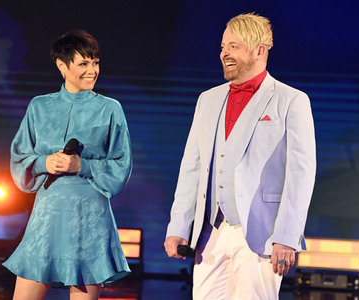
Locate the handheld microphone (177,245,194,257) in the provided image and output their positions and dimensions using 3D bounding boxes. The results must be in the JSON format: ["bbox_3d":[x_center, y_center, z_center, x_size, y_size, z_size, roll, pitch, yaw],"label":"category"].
[{"bbox_3d":[0.008,0.396,15.200,0.050,0.050,0.250,6,1,-18],"label":"handheld microphone"}]

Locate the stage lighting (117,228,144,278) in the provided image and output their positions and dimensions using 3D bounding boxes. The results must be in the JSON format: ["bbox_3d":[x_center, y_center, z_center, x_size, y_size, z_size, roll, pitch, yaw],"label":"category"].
[{"bbox_3d":[-0.429,0.632,23.800,0.420,0.310,0.240,3,3,0],"label":"stage lighting"}]

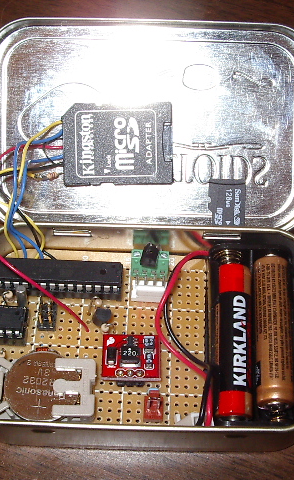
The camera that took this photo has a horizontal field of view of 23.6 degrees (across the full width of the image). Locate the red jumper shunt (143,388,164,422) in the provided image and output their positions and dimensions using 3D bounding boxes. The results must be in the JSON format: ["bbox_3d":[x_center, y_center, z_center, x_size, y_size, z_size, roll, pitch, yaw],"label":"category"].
[{"bbox_3d":[0.002,0.044,0.185,0.005,0.003,0.009,3,57,0],"label":"red jumper shunt"}]

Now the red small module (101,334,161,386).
[{"bbox_3d":[-0.004,0.032,0.189,0.016,0.007,0.013,3,58,1],"label":"red small module"}]

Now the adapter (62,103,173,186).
[{"bbox_3d":[-0.008,-0.028,0.205,0.032,0.002,0.024,-1,94,-1],"label":"adapter"}]

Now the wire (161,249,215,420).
[{"bbox_3d":[0.011,0.026,0.194,0.015,0.008,0.049,3,58,1],"label":"wire"}]

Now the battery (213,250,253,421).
[{"bbox_3d":[0.025,0.028,0.201,0.011,0.011,0.047,3,58,1],"label":"battery"}]

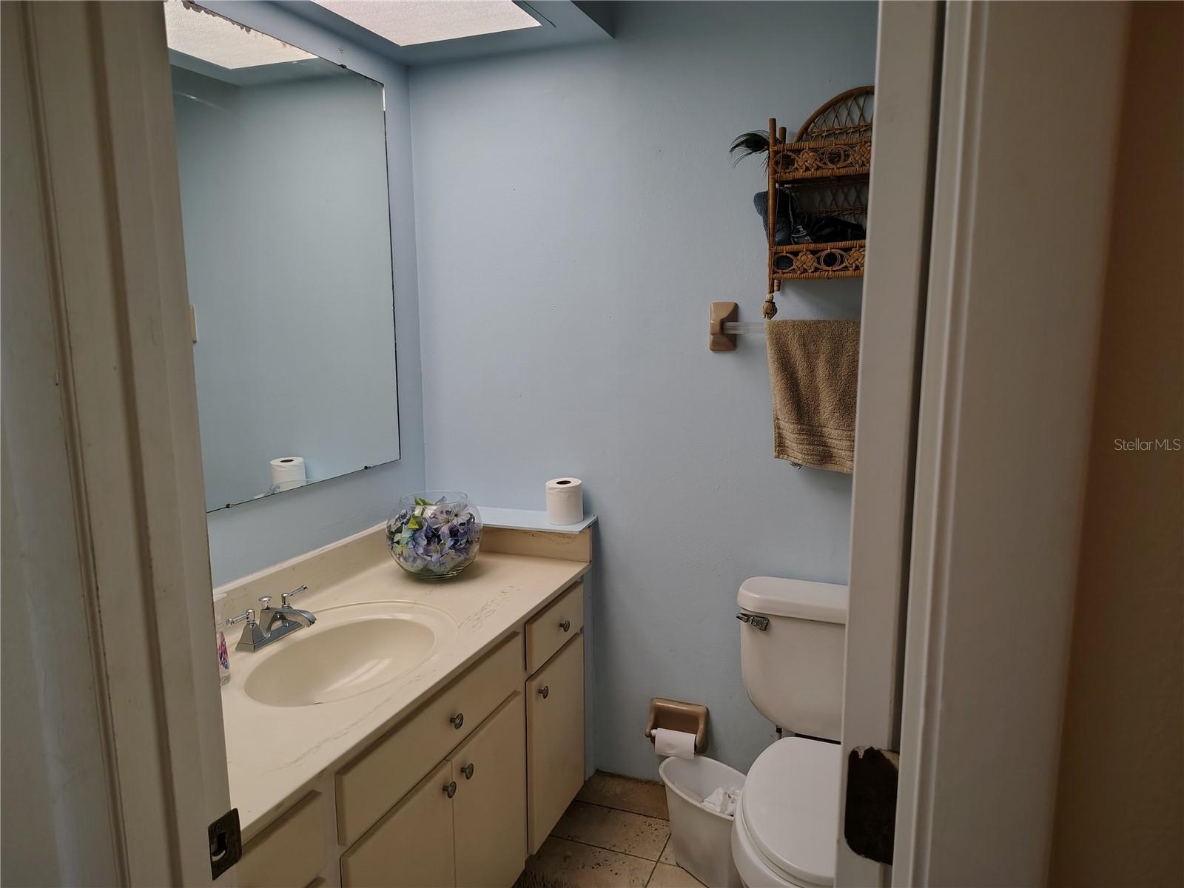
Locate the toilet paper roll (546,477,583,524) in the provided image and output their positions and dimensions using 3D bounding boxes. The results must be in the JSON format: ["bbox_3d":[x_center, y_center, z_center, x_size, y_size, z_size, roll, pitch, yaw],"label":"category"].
[{"bbox_3d":[-0.076,0.162,2.323,0.103,0.113,0.103,0,9,0],"label":"toilet paper roll"}]

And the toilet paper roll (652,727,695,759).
[{"bbox_3d":[0.233,0.848,2.320,0.113,0.065,0.058,3,10,22],"label":"toilet paper roll"}]

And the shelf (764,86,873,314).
[{"bbox_3d":[0.635,-0.580,1.918,0.421,0.522,0.162,3,10,22],"label":"shelf"}]

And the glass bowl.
[{"bbox_3d":[-0.406,0.236,2.123,0.244,0.196,0.244,0,9,0],"label":"glass bowl"}]

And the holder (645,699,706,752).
[{"bbox_3d":[0.240,0.820,2.354,0.170,0.134,0.069,3,10,22],"label":"holder"}]

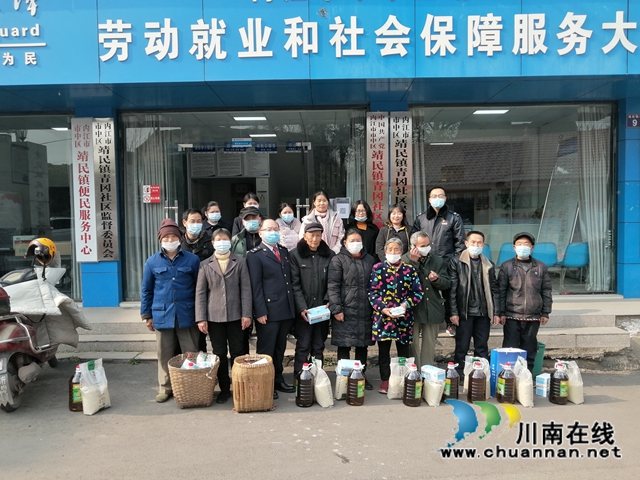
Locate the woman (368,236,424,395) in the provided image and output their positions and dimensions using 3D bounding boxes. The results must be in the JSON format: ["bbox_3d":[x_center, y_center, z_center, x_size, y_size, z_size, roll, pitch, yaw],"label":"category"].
[{"bbox_3d":[0.724,0.699,4.789,0.510,1.470,0.360,-1,3,4],"label":"woman"}]

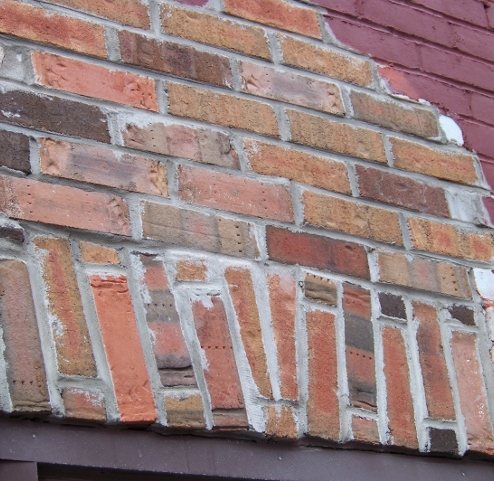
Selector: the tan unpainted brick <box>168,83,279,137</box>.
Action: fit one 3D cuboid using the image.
[{"bbox_3d":[-0.061,-0.184,2.530,0.203,0.056,0.092,10,-30,-35],"label":"tan unpainted brick"}]

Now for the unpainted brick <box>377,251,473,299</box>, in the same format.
[{"bbox_3d":[0.264,0.076,2.646,0.202,0.056,0.092,10,-30,-35],"label":"unpainted brick"}]

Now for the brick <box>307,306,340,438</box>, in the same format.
[{"bbox_3d":[0.081,0.209,2.354,0.057,0.200,0.093,19,-33,-32],"label":"brick"}]

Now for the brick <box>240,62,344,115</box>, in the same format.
[{"bbox_3d":[0.044,-0.219,2.548,0.200,0.056,0.093,10,-28,-36],"label":"brick"}]

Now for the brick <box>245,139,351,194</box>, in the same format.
[{"bbox_3d":[0.055,-0.092,2.515,0.197,0.056,0.094,10,-30,-34],"label":"brick"}]

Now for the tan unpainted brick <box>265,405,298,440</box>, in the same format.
[{"bbox_3d":[0.020,0.271,2.279,0.053,0.044,0.094,13,-32,-33],"label":"tan unpainted brick"}]

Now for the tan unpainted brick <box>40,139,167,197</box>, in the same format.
[{"bbox_3d":[-0.222,-0.082,2.252,0.203,0.056,0.093,10,-28,-36],"label":"tan unpainted brick"}]

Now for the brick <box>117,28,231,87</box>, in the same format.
[{"bbox_3d":[-0.132,-0.253,2.459,0.199,0.056,0.094,10,-30,-34],"label":"brick"}]

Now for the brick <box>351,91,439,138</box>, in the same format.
[{"bbox_3d":[0.220,-0.189,2.703,0.192,0.056,0.094,10,-30,-34],"label":"brick"}]

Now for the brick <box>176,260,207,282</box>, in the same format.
[{"bbox_3d":[-0.106,0.060,2.275,0.053,0.033,0.093,10,-28,-36],"label":"brick"}]

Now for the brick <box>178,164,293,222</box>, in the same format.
[{"bbox_3d":[-0.042,-0.051,2.387,0.205,0.057,0.093,10,-28,-36],"label":"brick"}]

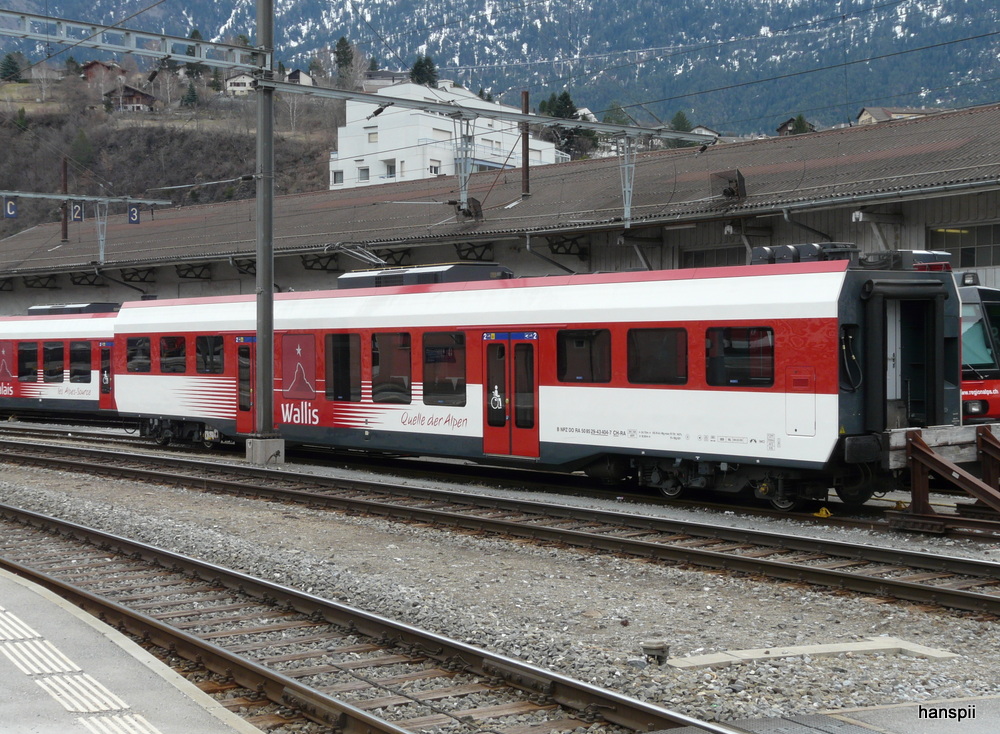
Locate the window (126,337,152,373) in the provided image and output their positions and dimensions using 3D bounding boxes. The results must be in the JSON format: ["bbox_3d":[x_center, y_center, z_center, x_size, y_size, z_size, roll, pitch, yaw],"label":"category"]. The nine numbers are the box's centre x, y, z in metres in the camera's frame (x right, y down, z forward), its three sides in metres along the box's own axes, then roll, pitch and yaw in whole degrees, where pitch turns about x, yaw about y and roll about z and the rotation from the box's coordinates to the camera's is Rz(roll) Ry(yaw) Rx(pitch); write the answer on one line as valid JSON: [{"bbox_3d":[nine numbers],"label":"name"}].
[{"bbox_3d":[-9.177,-0.311,41.252,0.080,0.902,1.469,-1,1,-37],"label":"window"}]

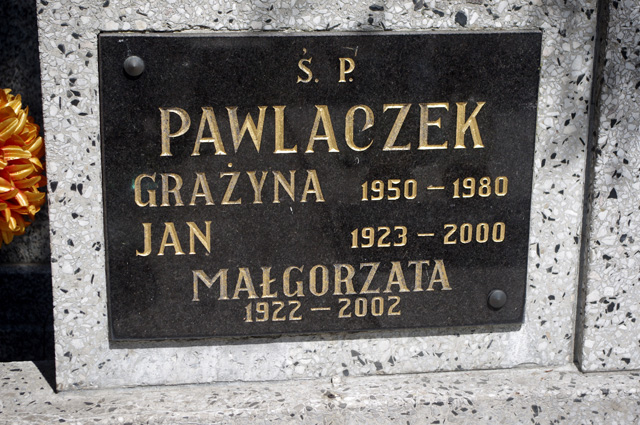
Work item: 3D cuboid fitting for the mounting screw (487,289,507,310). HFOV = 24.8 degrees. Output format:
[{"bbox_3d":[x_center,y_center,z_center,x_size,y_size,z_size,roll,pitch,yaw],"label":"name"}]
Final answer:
[{"bbox_3d":[0.175,0.086,1.437,0.019,0.019,0.010,-2,17,-8],"label":"mounting screw"}]

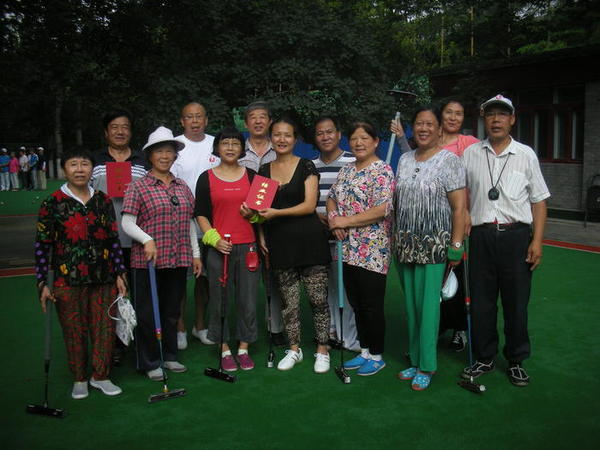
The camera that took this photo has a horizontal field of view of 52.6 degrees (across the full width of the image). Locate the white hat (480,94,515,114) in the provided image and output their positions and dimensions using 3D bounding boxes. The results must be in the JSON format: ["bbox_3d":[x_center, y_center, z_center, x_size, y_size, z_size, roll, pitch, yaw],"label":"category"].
[{"bbox_3d":[1.115,-0.673,3.416,0.190,0.130,0.260,2,9,28],"label":"white hat"}]

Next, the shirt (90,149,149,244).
[{"bbox_3d":[-1.194,-0.184,4.037,0.540,0.673,0.290,-3,7,-13],"label":"shirt"}]

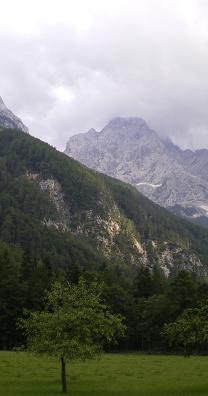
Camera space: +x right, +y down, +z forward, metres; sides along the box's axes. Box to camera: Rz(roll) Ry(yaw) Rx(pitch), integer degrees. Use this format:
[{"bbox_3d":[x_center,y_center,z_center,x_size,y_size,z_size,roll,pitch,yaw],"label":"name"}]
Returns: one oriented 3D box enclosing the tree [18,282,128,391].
[{"bbox_3d":[-1.356,5.833,24.831,4.390,4.710,4.210,0,-15,0],"label":"tree"}]

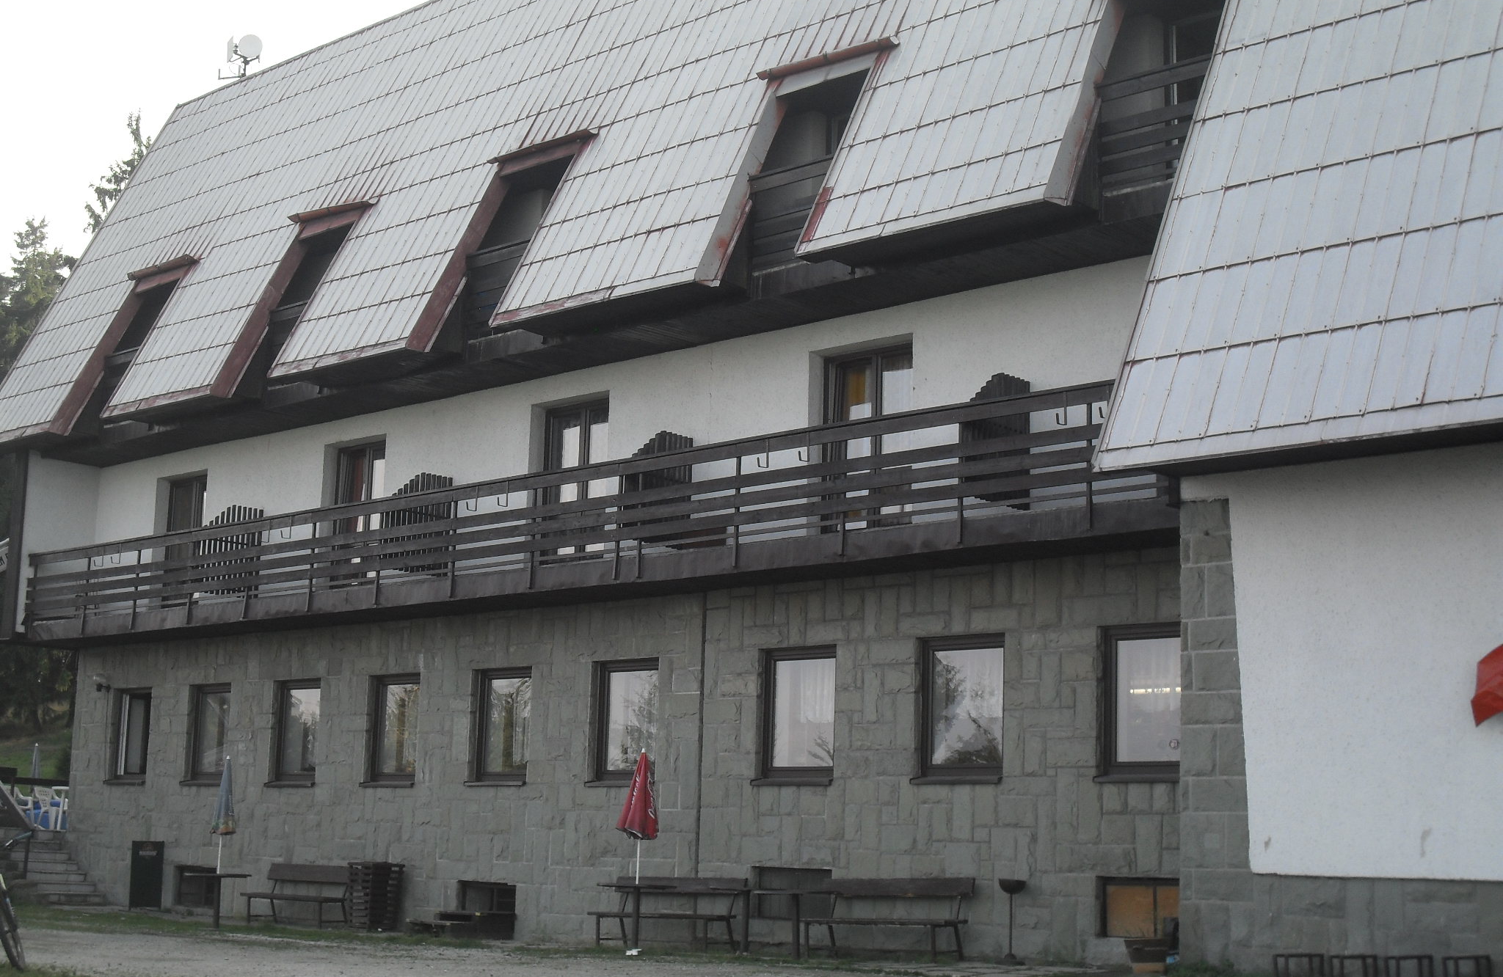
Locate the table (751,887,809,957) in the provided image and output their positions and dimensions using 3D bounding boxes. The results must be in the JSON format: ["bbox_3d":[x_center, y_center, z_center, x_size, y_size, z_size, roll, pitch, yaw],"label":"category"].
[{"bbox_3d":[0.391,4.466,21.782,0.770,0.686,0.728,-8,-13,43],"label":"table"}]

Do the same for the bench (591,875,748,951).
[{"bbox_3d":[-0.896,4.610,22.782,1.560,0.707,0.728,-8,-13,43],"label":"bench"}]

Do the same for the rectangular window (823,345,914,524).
[{"bbox_3d":[1.351,-0.460,23.952,1.534,2.309,0.146,-8,-13,43],"label":"rectangular window"}]

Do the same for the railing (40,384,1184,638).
[{"bbox_3d":[-3.584,0.779,27.394,21.736,1.487,1.144,-8,-13,43],"label":"railing"}]

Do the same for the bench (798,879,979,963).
[{"bbox_3d":[1.392,4.435,21.951,1.821,0.858,0.676,-8,-13,43],"label":"bench"}]

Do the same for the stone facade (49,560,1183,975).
[{"bbox_3d":[-3.139,3.637,27.492,21.788,4.108,0.520,-8,-13,43],"label":"stone facade"}]

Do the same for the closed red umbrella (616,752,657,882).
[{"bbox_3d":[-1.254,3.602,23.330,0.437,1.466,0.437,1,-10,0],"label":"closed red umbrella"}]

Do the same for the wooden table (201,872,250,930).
[{"bbox_3d":[-7.227,5.613,28.869,0.749,0.718,0.749,-8,-13,43],"label":"wooden table"}]

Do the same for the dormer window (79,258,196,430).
[{"bbox_3d":[-9.484,-2.194,32.610,1.768,2.548,1.248,-8,-13,43],"label":"dormer window"}]

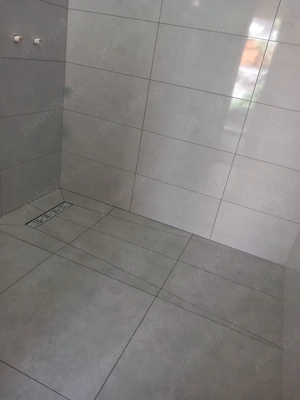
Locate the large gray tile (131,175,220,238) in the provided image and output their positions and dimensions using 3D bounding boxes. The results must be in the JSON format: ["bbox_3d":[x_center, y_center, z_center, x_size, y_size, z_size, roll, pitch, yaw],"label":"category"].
[{"bbox_3d":[0.153,0.040,2.110,0.600,0.300,0.010,18,26,16],"label":"large gray tile"}]

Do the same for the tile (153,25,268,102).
[{"bbox_3d":[0.302,-0.763,1.722,0.600,0.300,0.010,18,26,16],"label":"tile"}]

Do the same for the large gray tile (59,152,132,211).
[{"bbox_3d":[-0.396,-0.140,2.271,0.600,0.300,0.010,18,26,16],"label":"large gray tile"}]

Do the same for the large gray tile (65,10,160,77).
[{"bbox_3d":[-0.247,-0.943,1.883,0.600,0.300,0.010,18,26,16],"label":"large gray tile"}]

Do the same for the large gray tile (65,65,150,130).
[{"bbox_3d":[-0.297,-0.675,2.012,0.600,0.300,0.010,18,26,16],"label":"large gray tile"}]

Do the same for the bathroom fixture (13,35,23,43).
[{"bbox_3d":[-0.673,-0.825,1.607,0.037,0.031,0.031,18,26,16],"label":"bathroom fixture"}]

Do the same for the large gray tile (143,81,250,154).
[{"bbox_3d":[0.252,-0.495,1.851,0.600,0.300,0.010,18,26,16],"label":"large gray tile"}]

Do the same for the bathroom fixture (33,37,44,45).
[{"bbox_3d":[-0.618,-0.881,1.735,0.037,0.031,0.031,18,26,16],"label":"bathroom fixture"}]

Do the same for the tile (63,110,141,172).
[{"bbox_3d":[-0.346,-0.408,2.142,0.600,0.300,0.010,18,26,16],"label":"tile"}]

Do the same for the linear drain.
[{"bbox_3d":[-0.650,0.098,2.050,0.072,0.015,0.400,18,26,16],"label":"linear drain"}]

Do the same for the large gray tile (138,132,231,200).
[{"bbox_3d":[0.203,-0.228,1.981,0.600,0.300,0.010,18,26,16],"label":"large gray tile"}]

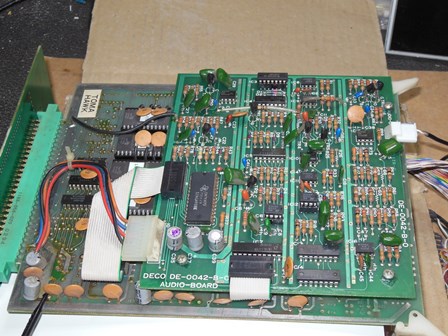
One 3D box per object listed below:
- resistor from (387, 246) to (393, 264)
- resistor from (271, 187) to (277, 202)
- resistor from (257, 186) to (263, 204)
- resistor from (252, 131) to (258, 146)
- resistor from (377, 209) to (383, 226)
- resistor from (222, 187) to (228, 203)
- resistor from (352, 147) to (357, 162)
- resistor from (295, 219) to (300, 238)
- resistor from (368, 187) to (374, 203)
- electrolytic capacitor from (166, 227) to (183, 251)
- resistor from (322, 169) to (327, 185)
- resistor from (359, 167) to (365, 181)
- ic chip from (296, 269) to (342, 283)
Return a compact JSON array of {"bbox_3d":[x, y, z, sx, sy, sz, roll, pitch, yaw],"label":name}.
[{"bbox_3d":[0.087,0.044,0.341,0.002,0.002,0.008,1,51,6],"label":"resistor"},{"bbox_3d":[0.028,0.015,0.365,0.002,0.002,0.007,1,49,6],"label":"resistor"},{"bbox_3d":[0.021,0.015,0.362,0.003,0.003,0.008,1,50,6],"label":"resistor"},{"bbox_3d":[0.019,-0.019,0.396,0.003,0.003,0.008,1,52,6],"label":"resistor"},{"bbox_3d":[0.084,0.026,0.350,0.002,0.002,0.007,1,49,6],"label":"resistor"},{"bbox_3d":[0.000,0.015,0.368,0.002,0.002,0.007,1,49,6],"label":"resistor"},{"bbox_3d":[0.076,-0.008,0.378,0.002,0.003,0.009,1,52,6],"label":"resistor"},{"bbox_3d":[0.040,0.033,0.354,0.003,0.003,0.009,2,52,6],"label":"resistor"},{"bbox_3d":[0.082,0.015,0.360,0.002,0.002,0.007,1,49,6],"label":"resistor"},{"bbox_3d":[-0.026,0.038,0.345,0.008,0.011,0.008,1,49,6],"label":"electrolytic capacitor"},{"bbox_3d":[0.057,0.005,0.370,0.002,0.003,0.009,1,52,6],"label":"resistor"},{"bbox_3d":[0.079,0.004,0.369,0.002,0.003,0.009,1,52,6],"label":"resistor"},{"bbox_3d":[0.049,0.056,0.335,0.021,0.004,0.007,1,52,6],"label":"ic chip"}]

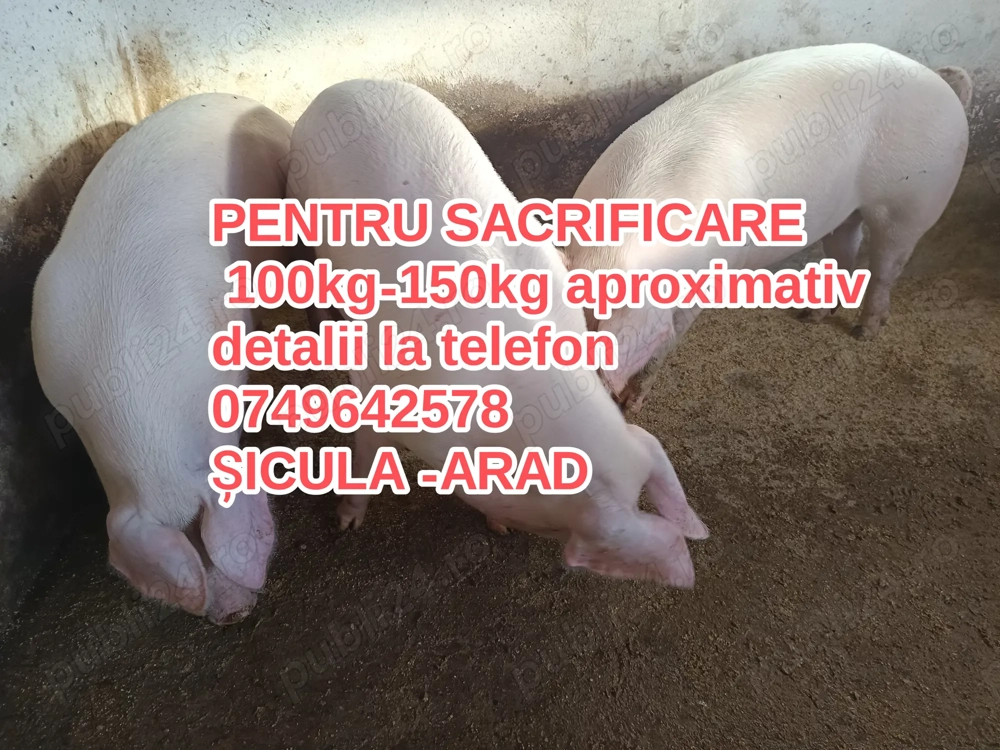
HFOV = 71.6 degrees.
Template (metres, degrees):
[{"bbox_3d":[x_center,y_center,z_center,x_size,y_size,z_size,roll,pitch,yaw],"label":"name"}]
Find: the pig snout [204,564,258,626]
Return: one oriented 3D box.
[{"bbox_3d":[-0.472,0.383,1.220,0.085,0.080,0.090,-23,75,-24],"label":"pig snout"}]

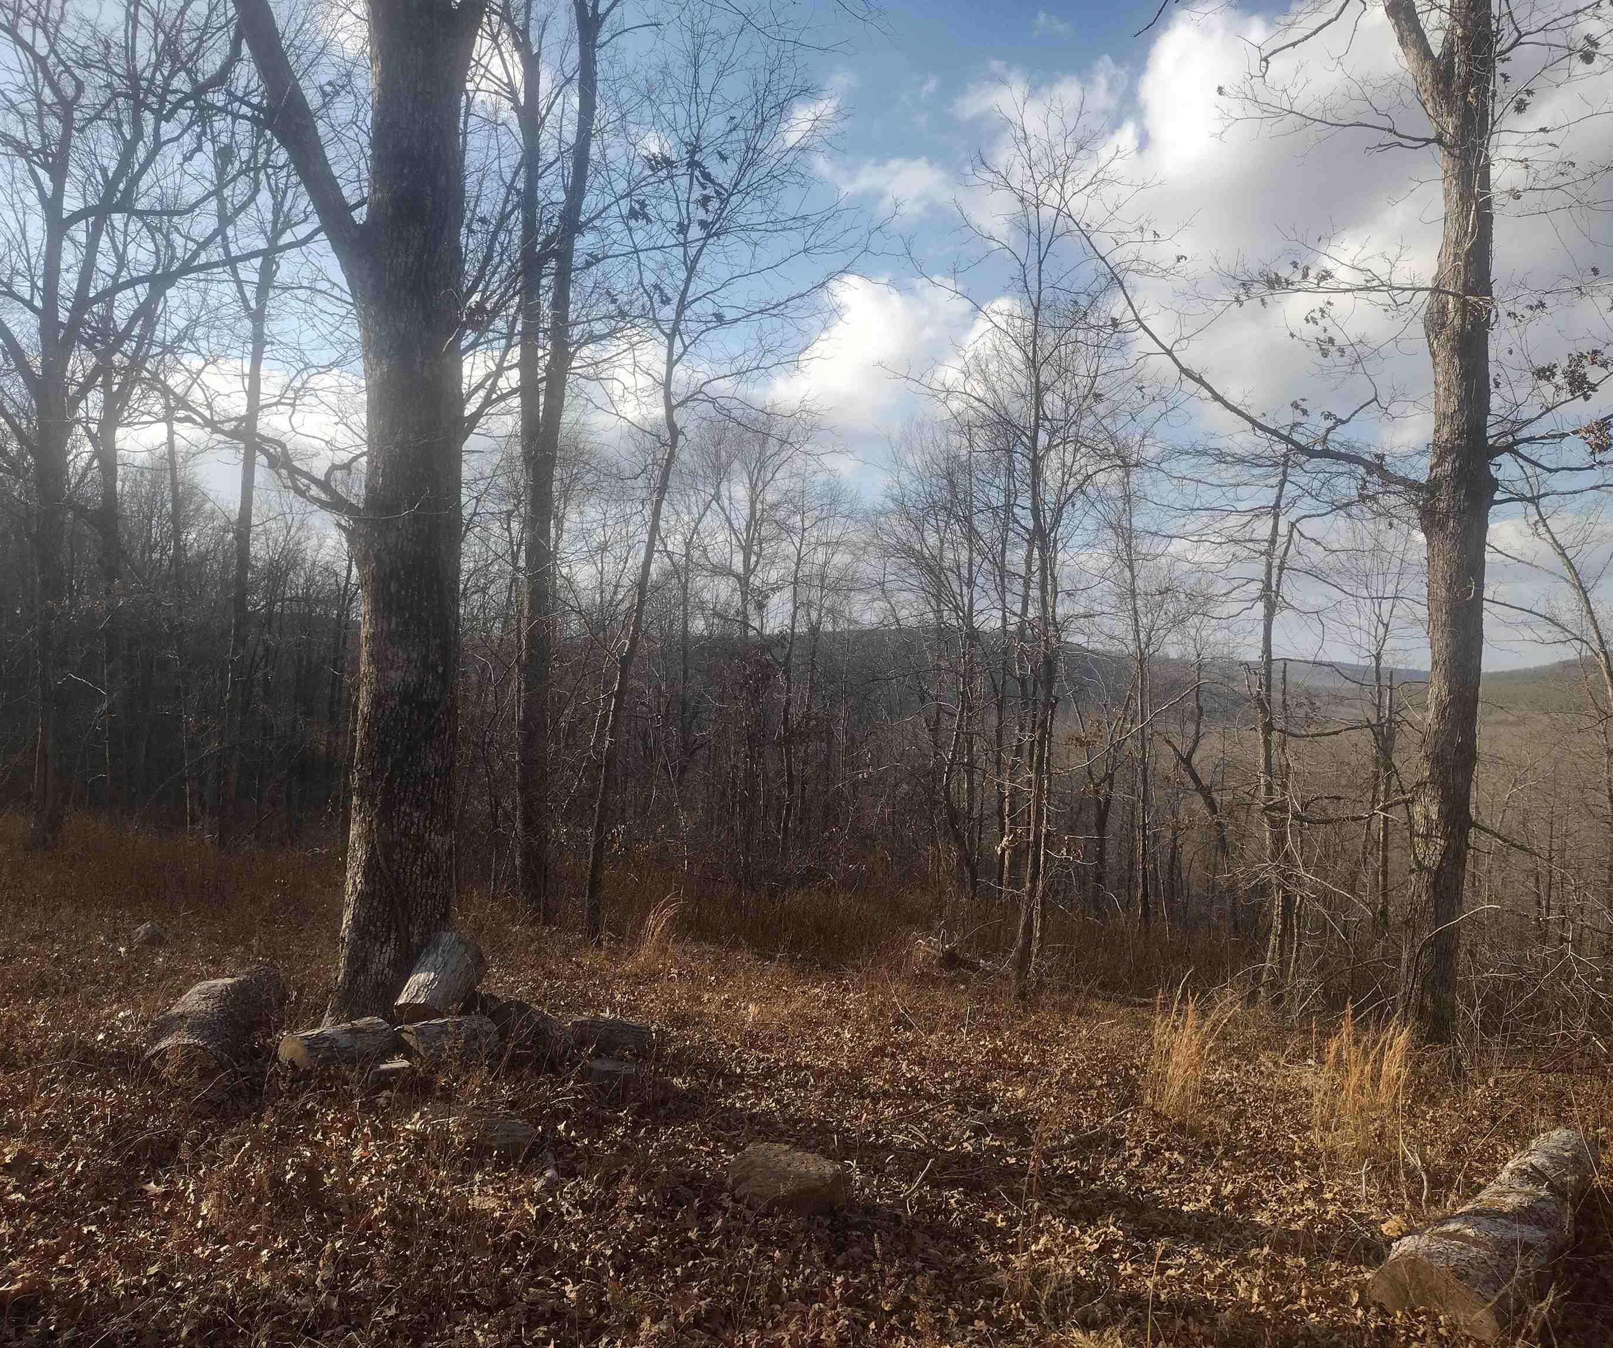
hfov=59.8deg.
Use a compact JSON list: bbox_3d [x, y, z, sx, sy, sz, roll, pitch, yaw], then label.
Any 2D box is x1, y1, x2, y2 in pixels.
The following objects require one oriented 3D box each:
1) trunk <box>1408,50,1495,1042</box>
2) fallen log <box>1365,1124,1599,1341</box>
[{"bbox_3d":[3.031,-0.598,6.600,0.330,4.600,0.330,2,-1,0],"label":"trunk"},{"bbox_3d":[1.840,1.450,3.680,0.330,0.310,1.120,1,-1,41],"label":"fallen log"}]

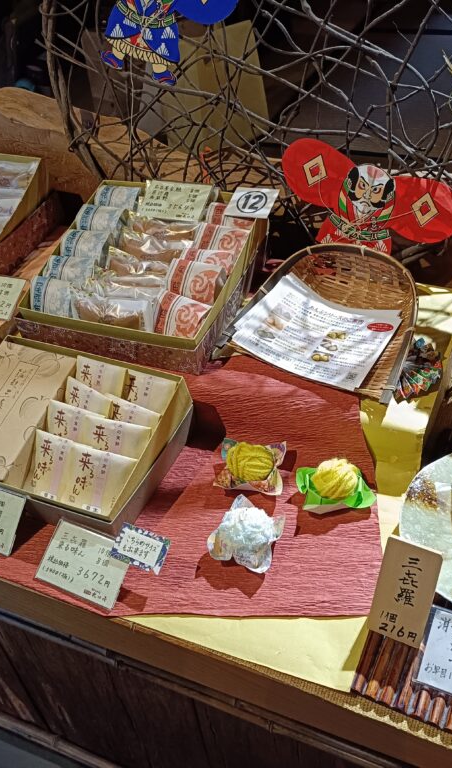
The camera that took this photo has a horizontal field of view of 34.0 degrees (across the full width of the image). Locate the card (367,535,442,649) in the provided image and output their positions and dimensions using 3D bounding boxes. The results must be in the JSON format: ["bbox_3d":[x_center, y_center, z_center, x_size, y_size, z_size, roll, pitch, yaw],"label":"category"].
[{"bbox_3d":[0.173,0.199,0.711,0.051,0.104,0.010,14,17,21],"label":"card"}]

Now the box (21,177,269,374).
[{"bbox_3d":[-0.098,-0.151,0.965,0.241,0.084,0.259,11,52,18],"label":"box"}]

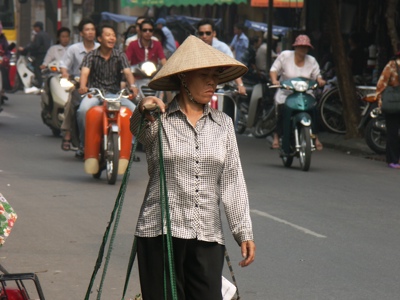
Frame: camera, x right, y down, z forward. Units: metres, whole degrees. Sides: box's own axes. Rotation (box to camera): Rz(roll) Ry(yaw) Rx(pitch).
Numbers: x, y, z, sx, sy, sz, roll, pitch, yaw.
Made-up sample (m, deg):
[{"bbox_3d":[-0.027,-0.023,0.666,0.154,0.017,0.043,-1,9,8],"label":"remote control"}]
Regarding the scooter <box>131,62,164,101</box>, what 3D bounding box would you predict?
[{"bbox_3d":[-0.700,-0.543,29.700,0.700,1.150,1.900,0,3,-6],"label":"scooter"}]

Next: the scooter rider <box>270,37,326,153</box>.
[{"bbox_3d":[1.145,-0.687,27.100,0.630,1.360,0.800,0,3,-7],"label":"scooter rider"}]

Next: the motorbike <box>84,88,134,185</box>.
[{"bbox_3d":[-1.004,-0.170,24.400,0.630,0.980,1.800,-1,3,-10],"label":"motorbike"}]

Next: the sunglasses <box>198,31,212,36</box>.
[{"bbox_3d":[0.081,-1.281,25.265,0.142,0.045,0.145,1,11,17],"label":"sunglasses"}]

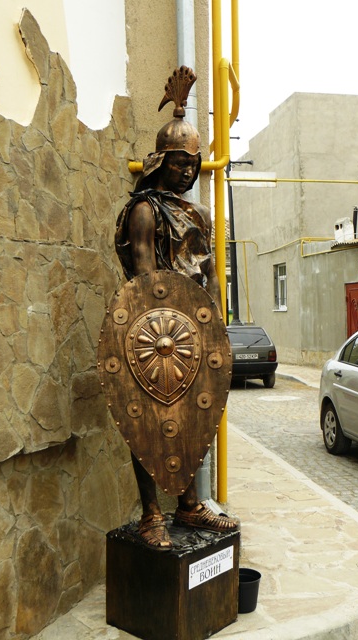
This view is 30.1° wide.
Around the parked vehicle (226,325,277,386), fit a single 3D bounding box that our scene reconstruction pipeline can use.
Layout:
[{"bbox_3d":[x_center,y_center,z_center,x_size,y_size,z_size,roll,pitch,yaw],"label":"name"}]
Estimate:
[{"bbox_3d":[1.270,0.900,16.750,1.570,1.420,3.720,-1,0,-9],"label":"parked vehicle"}]

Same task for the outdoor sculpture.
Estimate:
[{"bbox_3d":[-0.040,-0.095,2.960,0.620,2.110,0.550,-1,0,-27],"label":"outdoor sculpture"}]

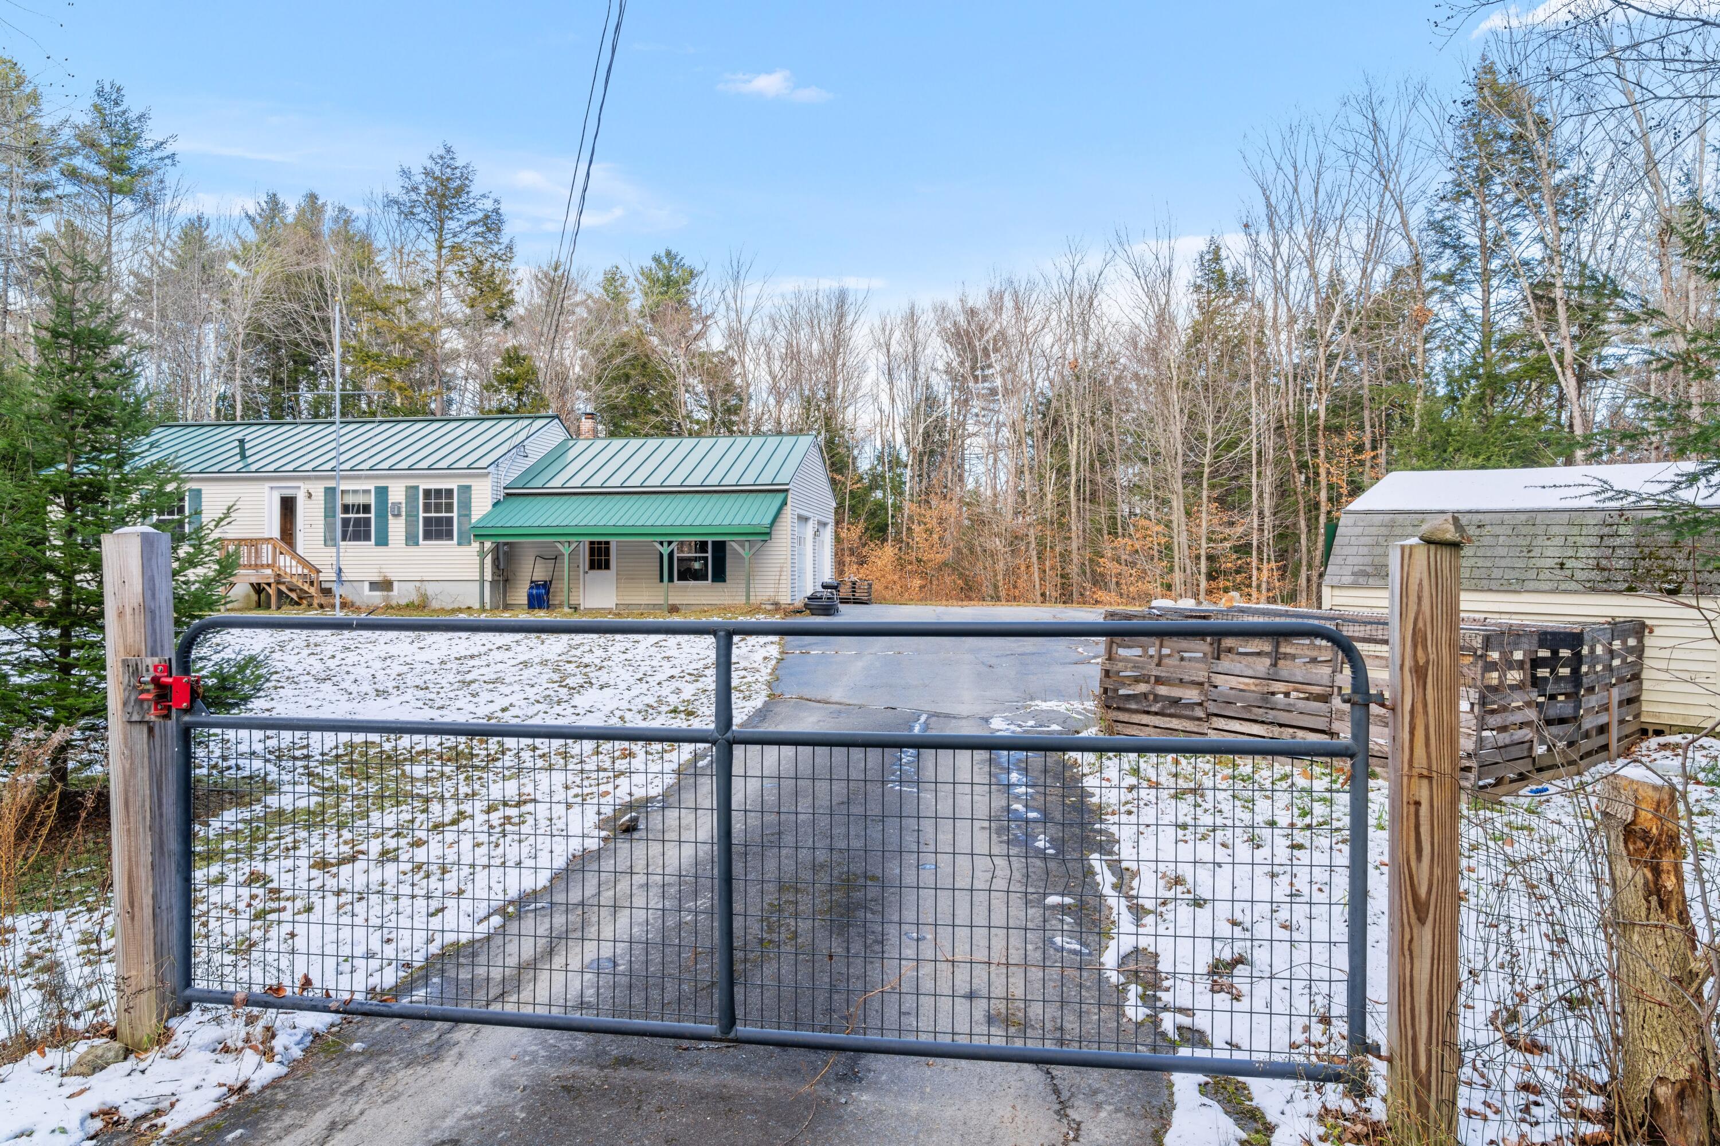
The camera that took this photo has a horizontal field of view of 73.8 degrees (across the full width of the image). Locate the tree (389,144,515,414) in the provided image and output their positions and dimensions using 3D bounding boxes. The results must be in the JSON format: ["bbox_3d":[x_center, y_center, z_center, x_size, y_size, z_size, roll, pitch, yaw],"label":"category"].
[{"bbox_3d":[-17.800,-8.700,50.000,5.400,19.400,5.400,0,0,0],"label":"tree"}]

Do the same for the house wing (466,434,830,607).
[{"bbox_3d":[-4.950,-1.480,30.800,7.550,4.600,8.900,0,0,8],"label":"house wing"}]

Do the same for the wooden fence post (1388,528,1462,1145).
[{"bbox_3d":[1.445,0.710,2.940,0.140,1.560,0.140,0,0,14],"label":"wooden fence post"}]

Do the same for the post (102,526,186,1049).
[{"bbox_3d":[-2.420,0.710,3.880,0.138,1.700,0.138,-1,0,5],"label":"post"}]

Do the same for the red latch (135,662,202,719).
[{"bbox_3d":[-2.200,0.370,3.660,0.165,0.170,0.105,0,0,7],"label":"red latch"}]

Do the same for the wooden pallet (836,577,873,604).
[{"bbox_3d":[-0.170,0.550,33.900,1.100,0.740,1.150,0,0,8],"label":"wooden pallet"}]

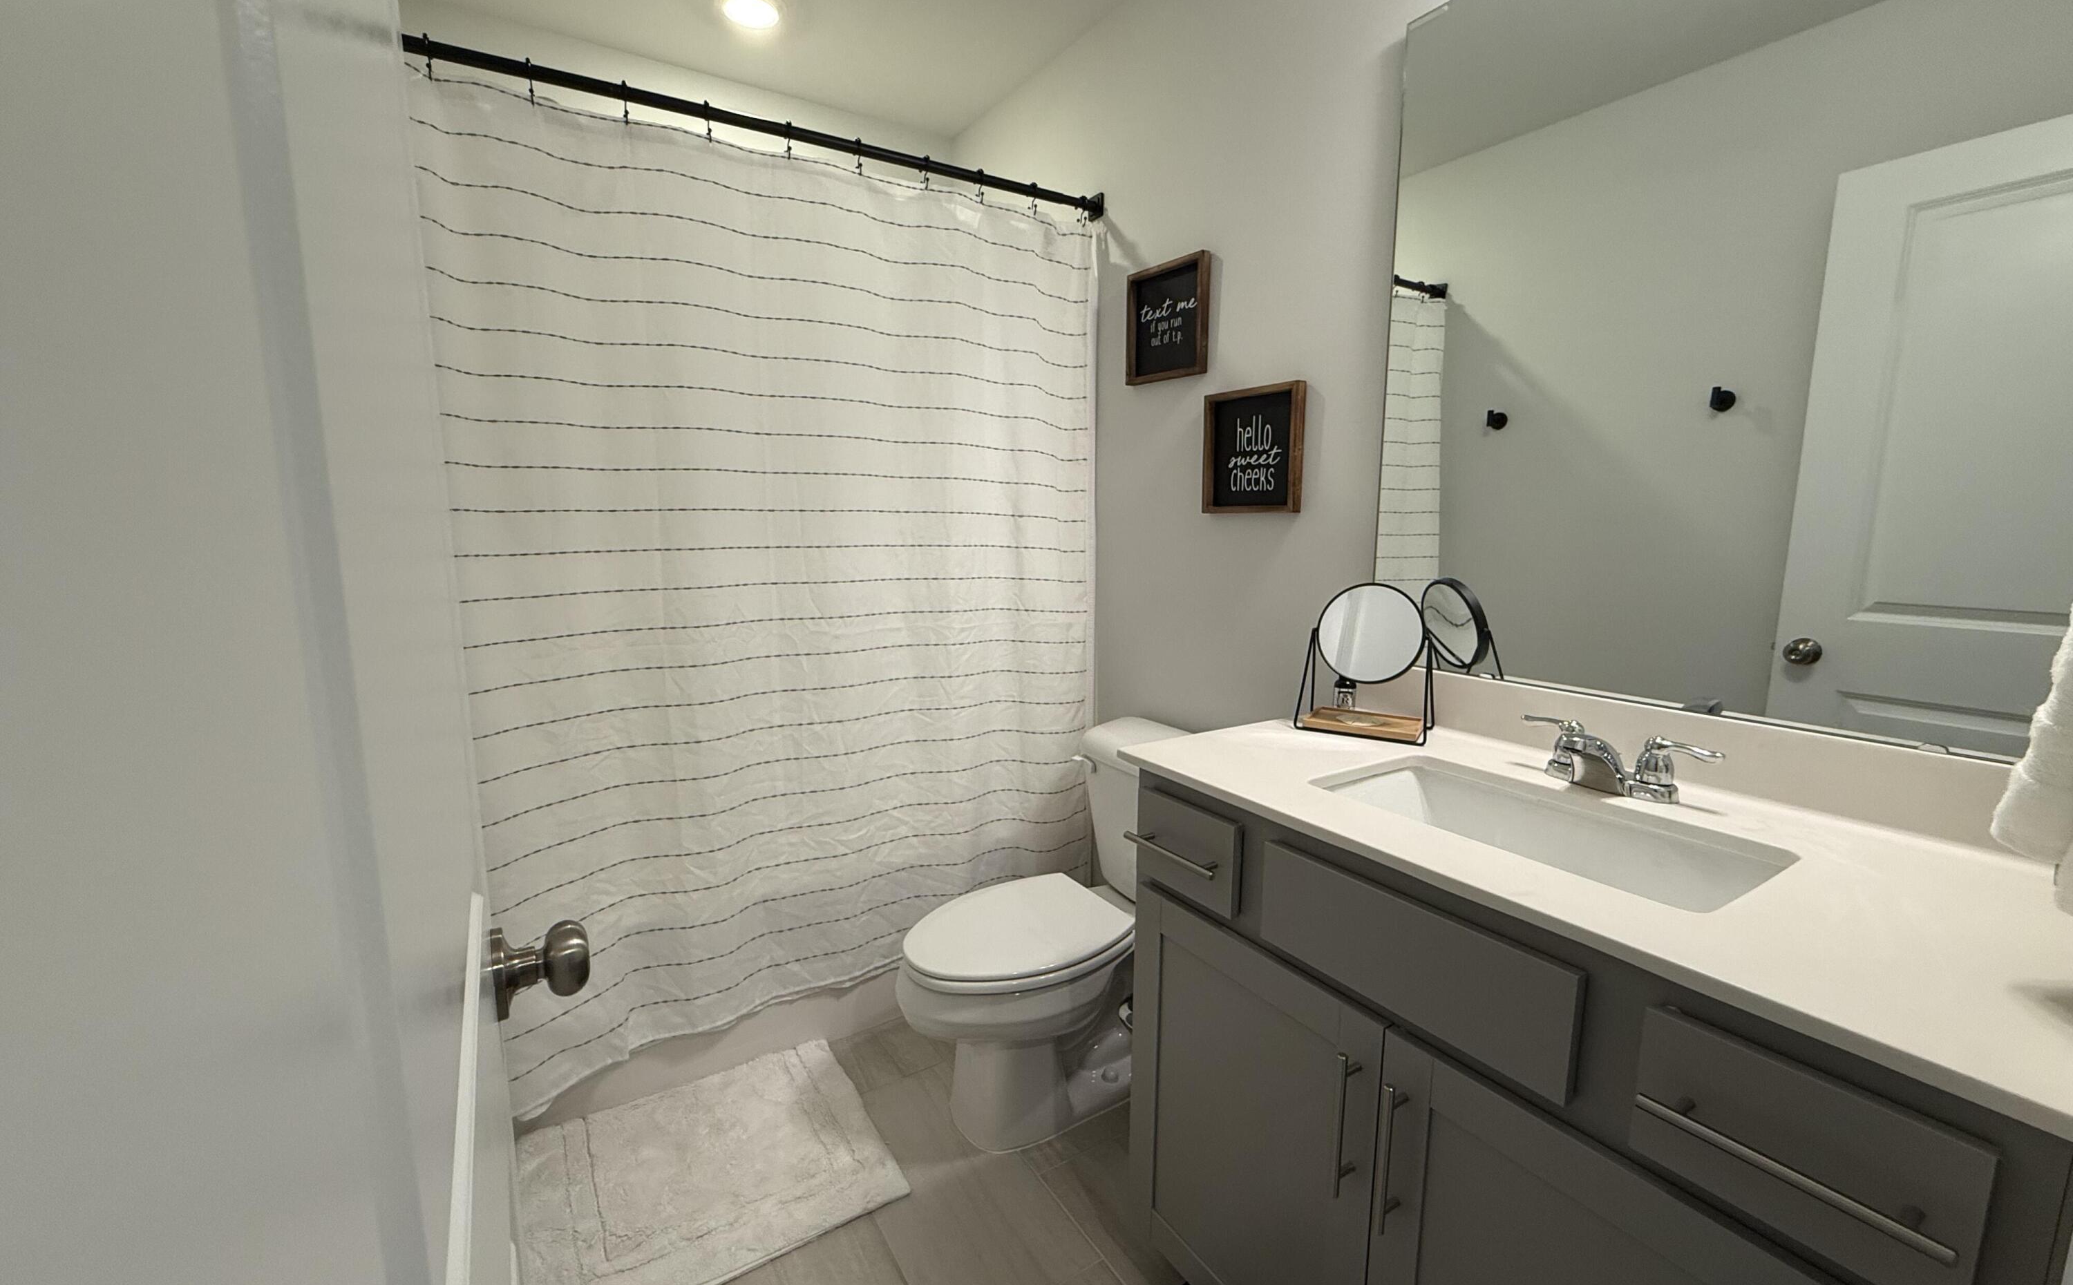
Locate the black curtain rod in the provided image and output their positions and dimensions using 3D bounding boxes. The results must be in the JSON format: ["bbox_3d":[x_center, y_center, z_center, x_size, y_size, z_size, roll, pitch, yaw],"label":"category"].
[{"bbox_3d":[-0.484,-1.022,1.682,1.527,0.057,0.056,-6,11,-32],"label":"black curtain rod"}]

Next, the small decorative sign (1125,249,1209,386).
[{"bbox_3d":[0.296,-0.729,1.912,0.025,0.249,0.249,-6,11,-32],"label":"small decorative sign"}]

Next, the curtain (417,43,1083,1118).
[{"bbox_3d":[-0.471,-0.076,1.828,1.488,1.838,0.101,-6,11,-32],"label":"curtain"}]

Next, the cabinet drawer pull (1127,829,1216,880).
[{"bbox_3d":[0.198,0.305,1.219,0.036,0.012,0.184,-6,11,-32],"label":"cabinet drawer pull"}]

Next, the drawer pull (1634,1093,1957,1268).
[{"bbox_3d":[0.575,0.404,0.647,0.036,0.012,0.186,-6,11,-32],"label":"drawer pull"}]

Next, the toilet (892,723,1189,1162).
[{"bbox_3d":[0.076,0.631,1.786,0.748,0.765,0.430,-6,11,-32],"label":"toilet"}]

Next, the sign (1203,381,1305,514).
[{"bbox_3d":[0.445,-0.394,1.736,0.025,0.249,0.250,-6,11,-32],"label":"sign"}]

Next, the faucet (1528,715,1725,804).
[{"bbox_3d":[0.741,0.158,1.113,0.158,0.078,0.242,-6,11,-32],"label":"faucet"}]

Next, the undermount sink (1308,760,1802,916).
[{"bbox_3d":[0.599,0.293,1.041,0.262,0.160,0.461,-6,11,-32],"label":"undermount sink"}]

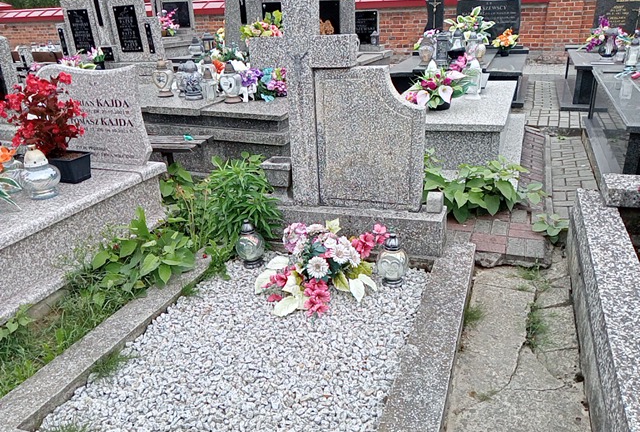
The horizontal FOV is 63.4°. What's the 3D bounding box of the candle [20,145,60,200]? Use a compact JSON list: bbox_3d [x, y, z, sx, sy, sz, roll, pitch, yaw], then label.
[{"bbox_3d":[-1.416,-0.210,2.614,0.180,0.265,0.180,6,24,20],"label":"candle"}]

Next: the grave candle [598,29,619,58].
[{"bbox_3d":[3.522,-2.106,6.320,0.220,0.340,0.220,6,25,19],"label":"grave candle"}]

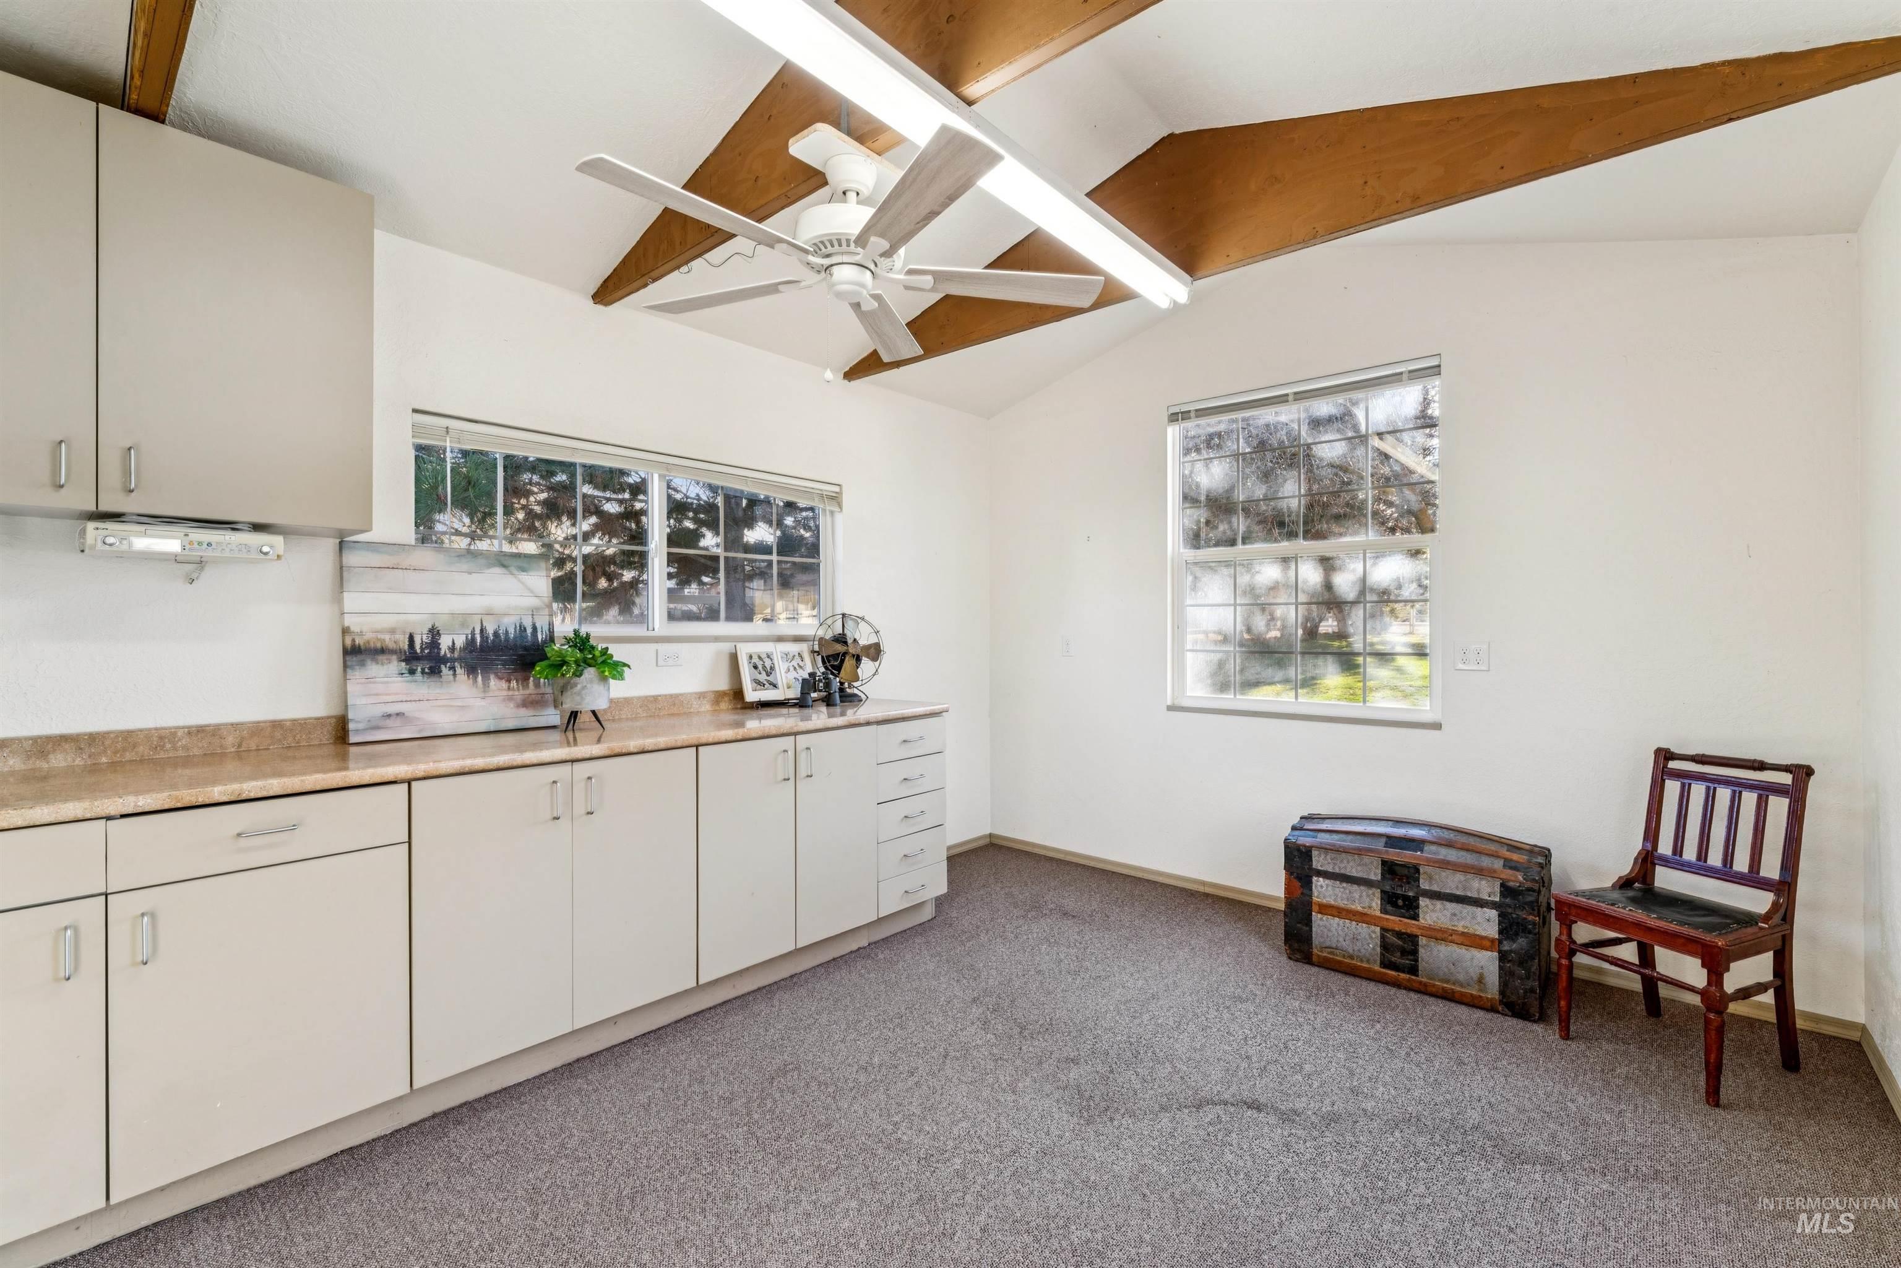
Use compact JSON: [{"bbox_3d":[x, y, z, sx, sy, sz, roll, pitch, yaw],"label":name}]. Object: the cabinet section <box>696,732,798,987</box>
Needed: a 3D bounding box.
[{"bbox_3d":[-0.890,0.744,2.870,0.570,0.762,0.384,0,0,42],"label":"cabinet section"}]

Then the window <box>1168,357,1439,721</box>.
[{"bbox_3d":[1.527,-0.378,3.533,1.157,1.454,0.101,0,0,41],"label":"window"}]

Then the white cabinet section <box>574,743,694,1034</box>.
[{"bbox_3d":[-1.149,0.745,2.580,0.570,0.762,0.387,0,0,42],"label":"white cabinet section"}]

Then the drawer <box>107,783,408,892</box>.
[{"bbox_3d":[-1.630,0.434,1.865,0.423,0.143,0.500,0,0,41],"label":"drawer"}]

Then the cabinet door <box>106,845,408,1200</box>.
[{"bbox_3d":[-1.477,0.807,1.732,0.030,0.602,0.500,0,0,41],"label":"cabinet door"}]

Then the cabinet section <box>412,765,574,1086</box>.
[{"bbox_3d":[-1.410,0.747,2.288,0.570,0.762,0.391,0,0,42],"label":"cabinet section"}]

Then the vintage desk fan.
[{"bbox_3d":[-0.471,0.108,3.589,0.312,0.403,0.252,0,0,-33],"label":"vintage desk fan"}]

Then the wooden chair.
[{"bbox_3d":[2.126,0.793,2.290,0.479,0.857,0.413,0,0,-20],"label":"wooden chair"}]

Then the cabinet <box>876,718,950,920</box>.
[{"bbox_3d":[-0.389,0.789,3.439,0.640,0.879,0.400,0,0,41],"label":"cabinet"}]

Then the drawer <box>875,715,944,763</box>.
[{"bbox_3d":[-0.310,0.430,3.366,0.423,0.155,0.399,0,0,41],"label":"drawer"}]

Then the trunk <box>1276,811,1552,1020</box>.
[{"bbox_3d":[1.691,0.955,2.897,0.782,0.534,0.418,0,0,41],"label":"trunk"}]

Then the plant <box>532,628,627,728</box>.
[{"bbox_3d":[-1.196,0.149,2.561,0.262,0.323,0.292,0,0,41],"label":"plant"}]

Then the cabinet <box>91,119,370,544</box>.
[{"bbox_3d":[-1.834,-0.721,2.038,0.325,0.900,0.502,0,0,41],"label":"cabinet"}]

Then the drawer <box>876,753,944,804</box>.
[{"bbox_3d":[-0.309,0.585,3.366,0.423,0.152,0.399,0,0,41],"label":"drawer"}]

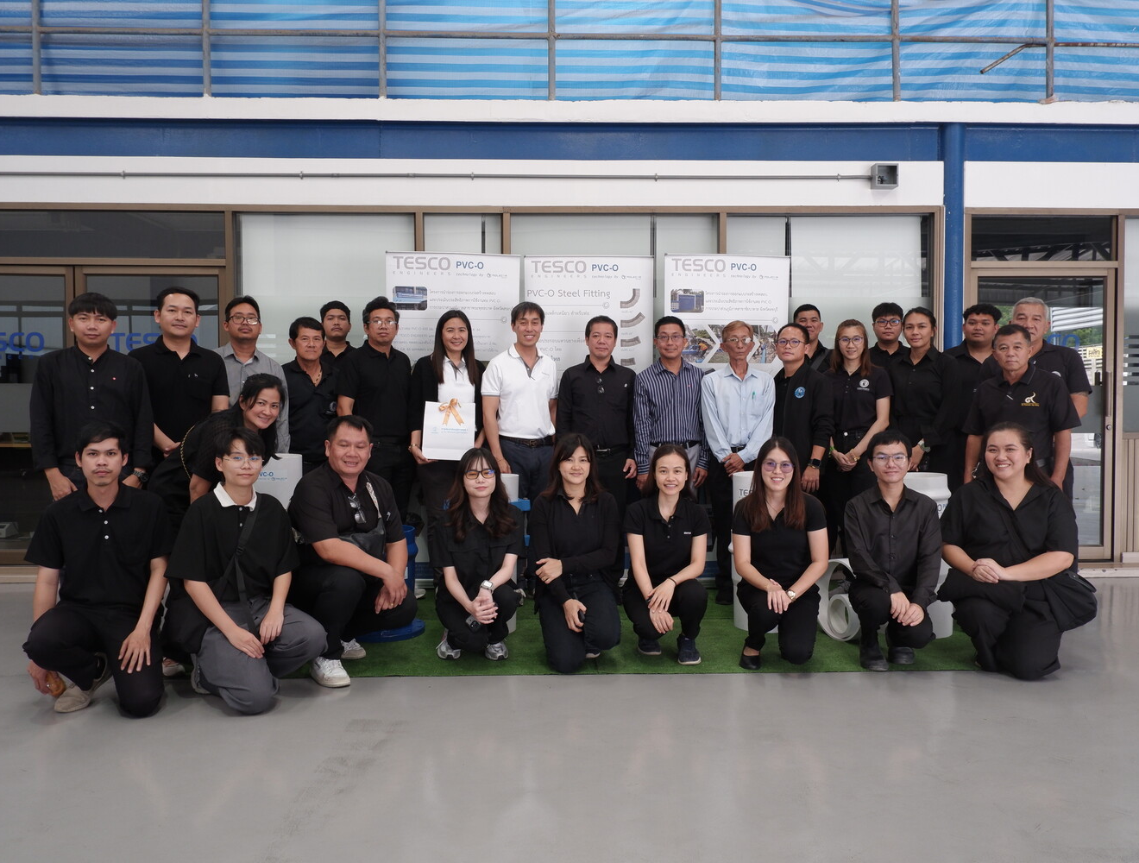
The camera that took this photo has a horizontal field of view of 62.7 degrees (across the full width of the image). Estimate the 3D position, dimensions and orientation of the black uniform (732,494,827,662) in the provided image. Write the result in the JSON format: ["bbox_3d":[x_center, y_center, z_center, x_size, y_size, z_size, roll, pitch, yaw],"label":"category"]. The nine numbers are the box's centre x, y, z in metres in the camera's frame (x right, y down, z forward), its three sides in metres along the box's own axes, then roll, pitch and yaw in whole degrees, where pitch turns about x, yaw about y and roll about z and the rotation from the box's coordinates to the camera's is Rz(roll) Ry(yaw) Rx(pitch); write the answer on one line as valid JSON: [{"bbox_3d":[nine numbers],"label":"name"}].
[{"bbox_3d":[0.979,0.655,4.360,0.450,0.740,0.520,0,1,14],"label":"black uniform"}]

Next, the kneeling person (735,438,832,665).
[{"bbox_3d":[0.965,0.527,4.320,0.450,0.998,0.600,0,1,9],"label":"kneeling person"}]

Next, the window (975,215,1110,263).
[{"bbox_3d":[3.096,-1.264,6.121,0.950,0.313,0.060,0,1,-2],"label":"window"}]

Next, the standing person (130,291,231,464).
[{"bbox_3d":[-1.848,0.154,4.420,0.500,1.690,0.310,0,1,-14],"label":"standing person"}]

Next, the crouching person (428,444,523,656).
[{"bbox_3d":[-0.429,0.542,4.335,0.430,0.925,0.620,0,1,-3],"label":"crouching person"}]

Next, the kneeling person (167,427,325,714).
[{"bbox_3d":[-1.268,0.511,3.740,0.590,1.056,0.620,0,1,-14],"label":"kneeling person"}]

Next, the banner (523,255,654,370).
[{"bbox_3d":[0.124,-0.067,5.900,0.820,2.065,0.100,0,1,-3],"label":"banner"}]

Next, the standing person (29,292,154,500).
[{"bbox_3d":[-2.300,0.177,4.500,0.570,1.695,0.320,-1,1,-23],"label":"standing person"}]

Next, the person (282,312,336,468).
[{"bbox_3d":[-1.386,0.187,5.036,0.470,1.600,0.300,0,1,-14],"label":"person"}]

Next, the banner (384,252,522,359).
[{"bbox_3d":[-0.715,-0.061,5.770,0.840,2.060,0.100,0,1,-9],"label":"banner"}]

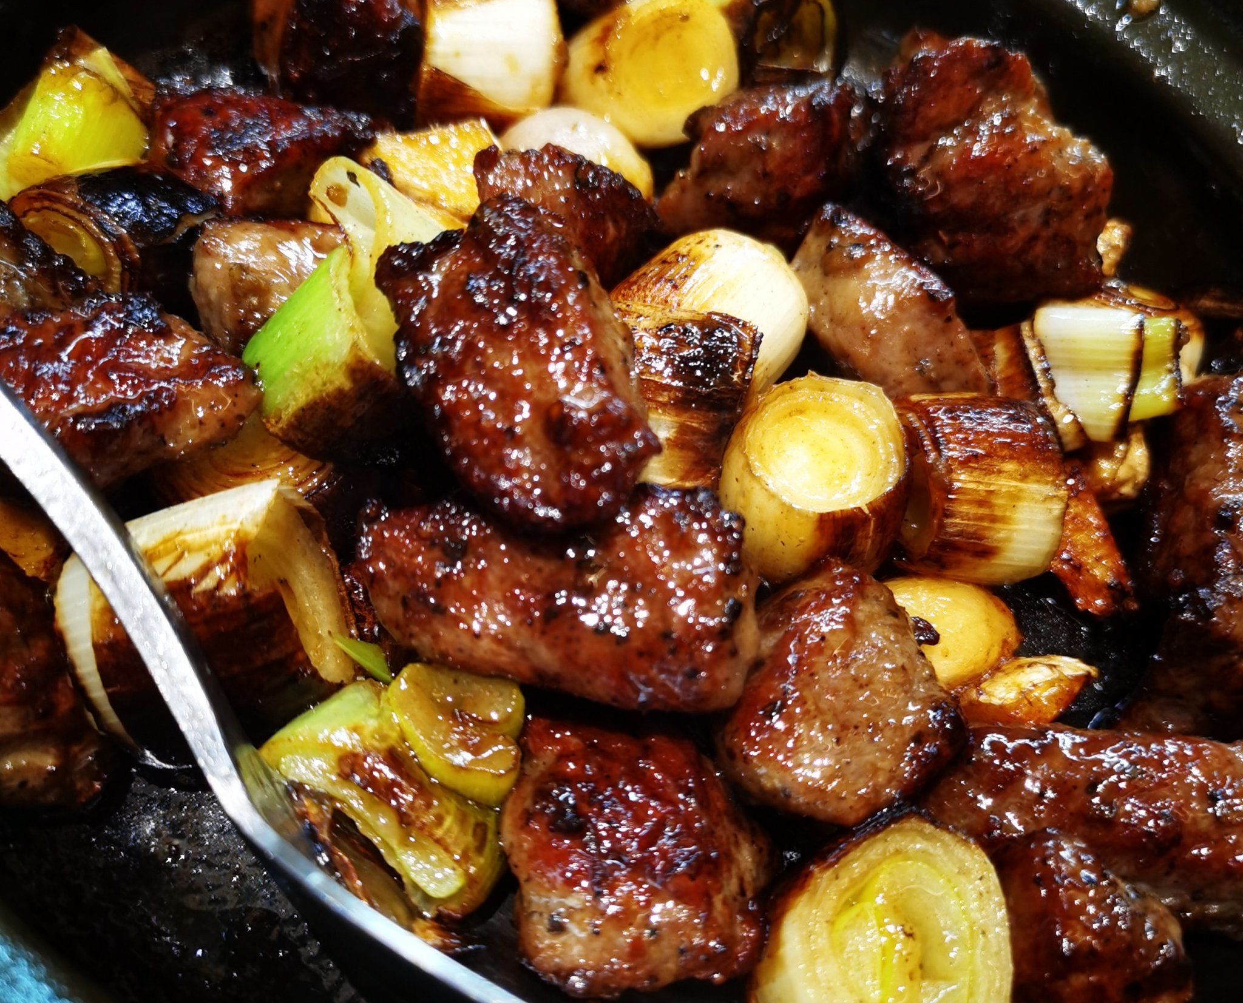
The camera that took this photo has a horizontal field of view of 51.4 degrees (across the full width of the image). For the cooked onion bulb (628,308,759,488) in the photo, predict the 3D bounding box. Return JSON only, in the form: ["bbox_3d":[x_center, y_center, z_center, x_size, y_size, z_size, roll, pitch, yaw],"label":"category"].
[{"bbox_3d":[0.010,-0.015,0.194,0.023,0.025,0.025,7,59,-9],"label":"cooked onion bulb"}]

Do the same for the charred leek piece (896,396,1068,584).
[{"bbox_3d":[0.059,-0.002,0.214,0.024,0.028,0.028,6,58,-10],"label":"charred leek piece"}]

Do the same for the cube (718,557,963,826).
[{"bbox_3d":[0.029,0.025,0.172,0.028,0.024,0.027,20,57,-1],"label":"cube"}]

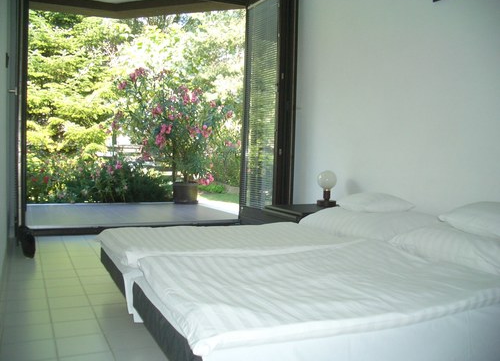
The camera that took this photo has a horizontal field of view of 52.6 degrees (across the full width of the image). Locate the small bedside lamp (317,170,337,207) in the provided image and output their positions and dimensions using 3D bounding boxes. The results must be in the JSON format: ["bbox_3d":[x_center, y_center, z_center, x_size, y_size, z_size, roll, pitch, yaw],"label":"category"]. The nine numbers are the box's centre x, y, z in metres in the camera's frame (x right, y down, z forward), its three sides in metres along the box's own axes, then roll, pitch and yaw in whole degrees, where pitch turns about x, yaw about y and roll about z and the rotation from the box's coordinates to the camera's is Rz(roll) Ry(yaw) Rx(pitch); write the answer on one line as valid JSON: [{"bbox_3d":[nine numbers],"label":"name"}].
[{"bbox_3d":[0.584,0.072,3.910,0.150,0.290,0.150,2,4,0],"label":"small bedside lamp"}]

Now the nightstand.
[{"bbox_3d":[0.482,0.395,3.829,0.600,0.350,0.440,0,4,-25],"label":"nightstand"}]

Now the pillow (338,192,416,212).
[{"bbox_3d":[0.859,0.140,3.540,0.340,0.110,0.460,0,4,-25],"label":"pillow"}]

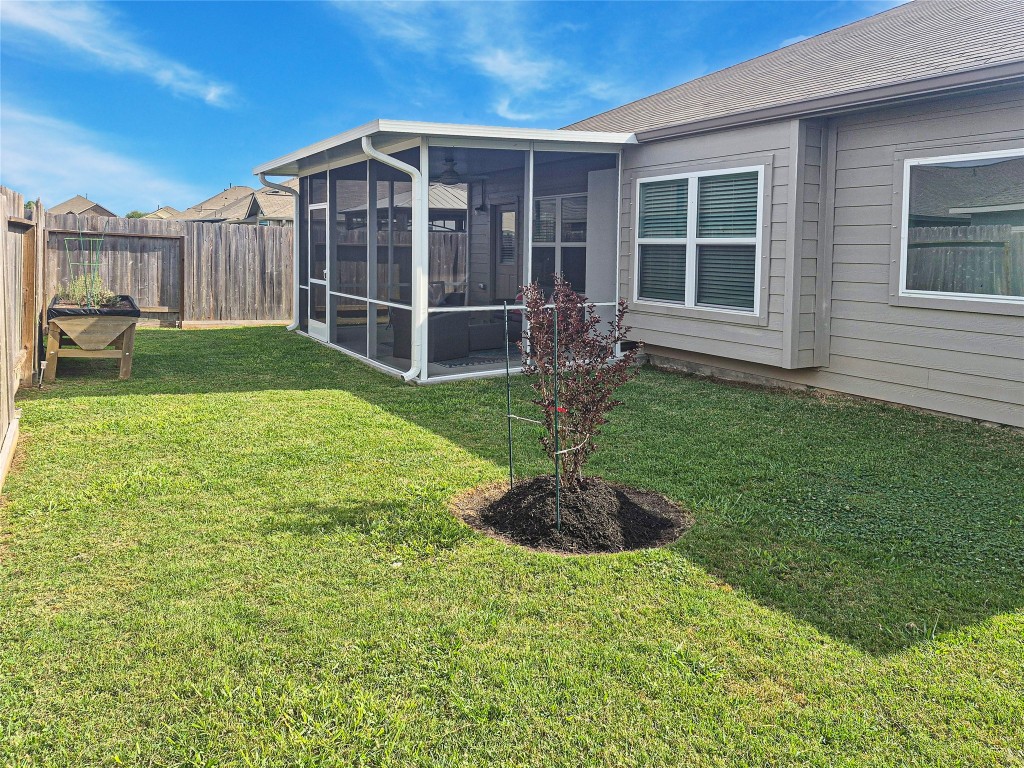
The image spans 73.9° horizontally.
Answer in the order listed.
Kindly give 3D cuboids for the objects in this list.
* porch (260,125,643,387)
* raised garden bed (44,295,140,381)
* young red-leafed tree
[{"bbox_3d":[-1.206,-1.921,9.860,3.700,2.750,5.300,-7,14,-32],"label":"porch"},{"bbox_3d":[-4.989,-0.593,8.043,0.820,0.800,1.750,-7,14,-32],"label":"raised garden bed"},{"bbox_3d":[0.371,0.007,3.890,0.660,1.200,0.640,2,12,5],"label":"young red-leafed tree"}]

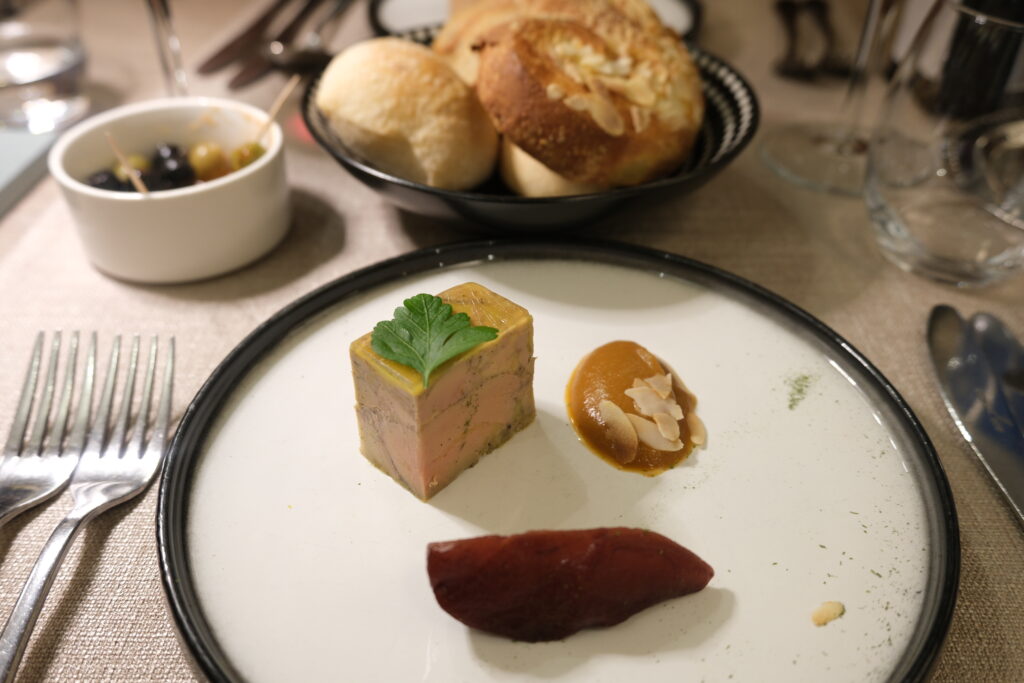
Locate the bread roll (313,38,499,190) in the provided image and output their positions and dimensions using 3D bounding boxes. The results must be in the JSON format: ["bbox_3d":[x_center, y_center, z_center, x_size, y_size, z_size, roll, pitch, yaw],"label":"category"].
[{"bbox_3d":[-0.044,-0.094,0.356,0.076,0.060,0.074,0,38,0],"label":"bread roll"}]

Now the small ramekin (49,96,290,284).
[{"bbox_3d":[-0.143,-0.066,0.367,0.094,0.041,0.094,1,38,0],"label":"small ramekin"}]

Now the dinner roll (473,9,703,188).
[{"bbox_3d":[0.031,-0.098,0.346,0.091,0.055,0.088,3,55,-5],"label":"dinner roll"}]

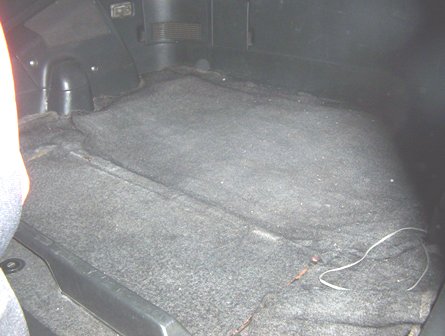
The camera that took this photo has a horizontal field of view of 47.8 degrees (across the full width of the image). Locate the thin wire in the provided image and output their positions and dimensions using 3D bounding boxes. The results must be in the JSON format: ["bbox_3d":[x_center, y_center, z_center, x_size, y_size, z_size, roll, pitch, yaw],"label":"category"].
[{"bbox_3d":[0.276,0.140,0.805,0.252,0.025,0.111,-19,30,-36],"label":"thin wire"}]

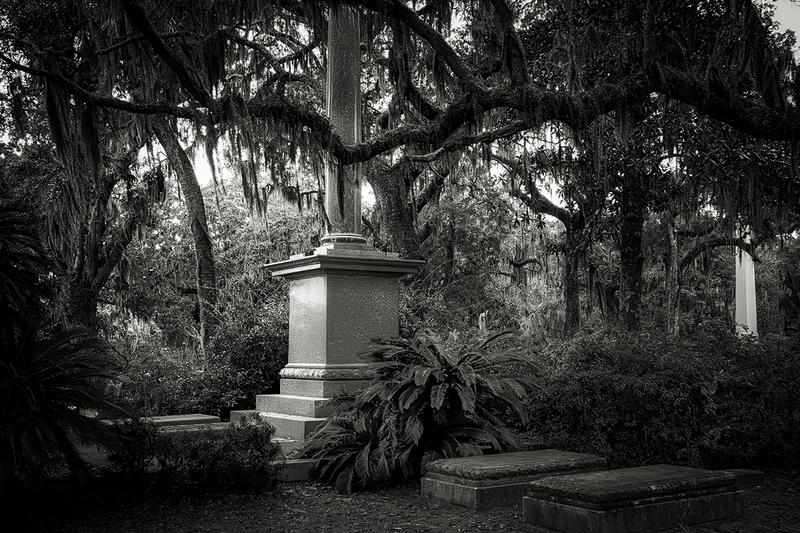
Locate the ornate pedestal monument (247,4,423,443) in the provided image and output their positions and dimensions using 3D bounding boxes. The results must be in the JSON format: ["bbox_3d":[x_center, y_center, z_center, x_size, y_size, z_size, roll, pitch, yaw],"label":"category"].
[{"bbox_3d":[-0.875,-0.951,13.553,2.621,6.901,2.621,3,-7,-33],"label":"ornate pedestal monument"}]

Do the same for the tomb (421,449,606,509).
[{"bbox_3d":[1.326,2.428,10.032,1.897,0.371,1.023,3,-7,-33],"label":"tomb"}]

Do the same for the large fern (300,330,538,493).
[{"bbox_3d":[0.258,1.766,10.931,2.900,1.870,2.600,0,-5,0],"label":"large fern"}]

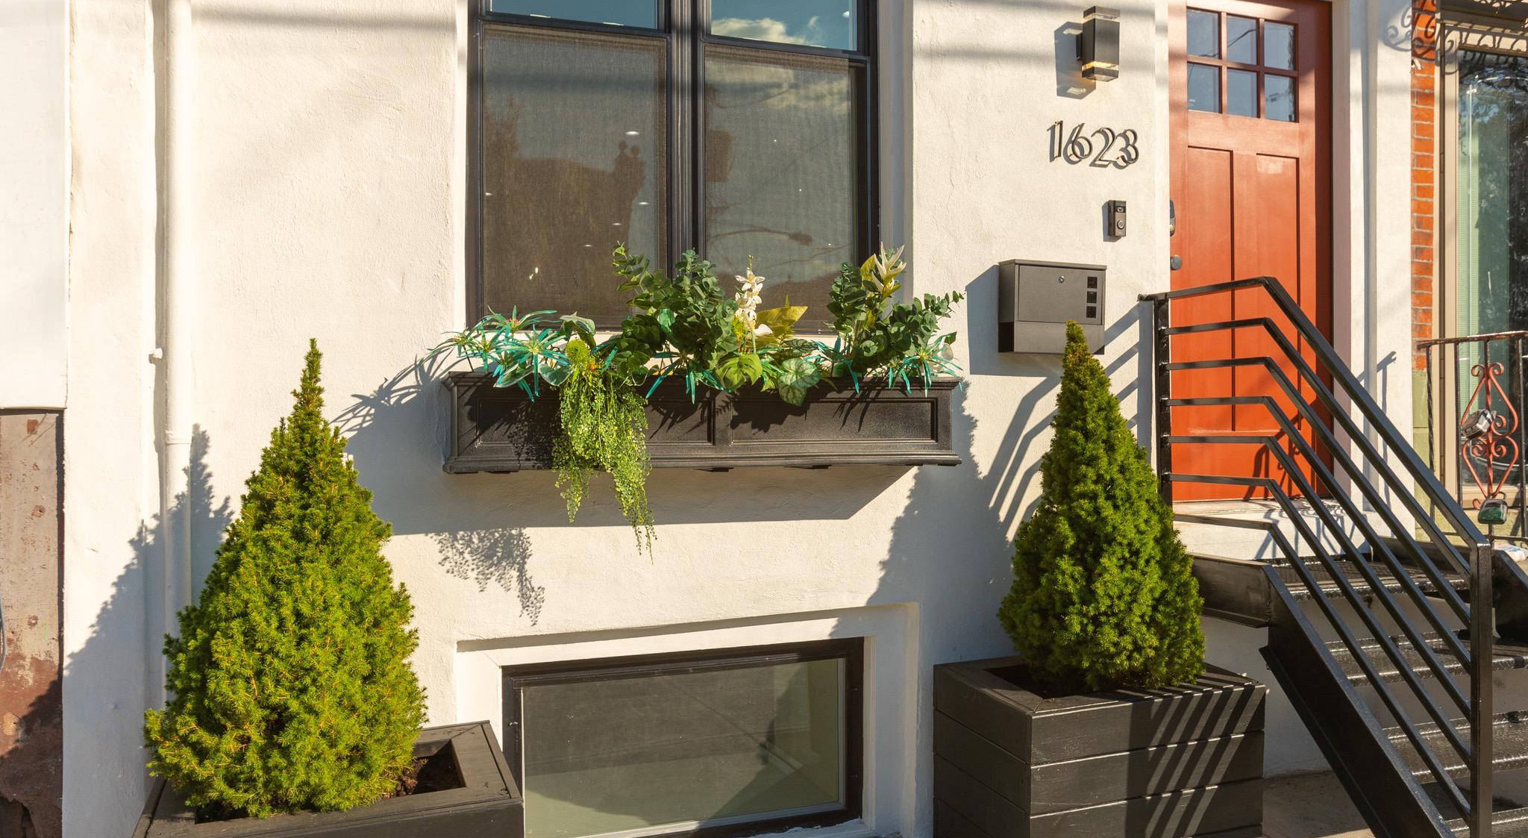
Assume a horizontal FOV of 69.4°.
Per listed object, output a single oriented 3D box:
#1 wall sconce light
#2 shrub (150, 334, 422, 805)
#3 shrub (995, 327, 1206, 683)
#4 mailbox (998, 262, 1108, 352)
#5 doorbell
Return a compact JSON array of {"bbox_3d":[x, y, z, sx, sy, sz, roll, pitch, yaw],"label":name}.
[{"bbox_3d":[1.161,-1.293,3.830,0.104,0.230,0.097,-1,2,-21],"label":"wall sconce light"},{"bbox_3d":[-1.169,0.365,2.727,0.640,1.118,0.612,-1,2,-21],"label":"shrub"},{"bbox_3d":[1.102,0.275,3.595,0.640,1.171,0.612,-1,2,-21],"label":"shrub"},{"bbox_3d":[0.994,-0.379,3.803,0.370,0.310,0.098,-1,2,-21],"label":"mailbox"},{"bbox_3d":[1.260,-0.709,3.930,0.061,0.125,0.026,-1,2,-21],"label":"doorbell"}]

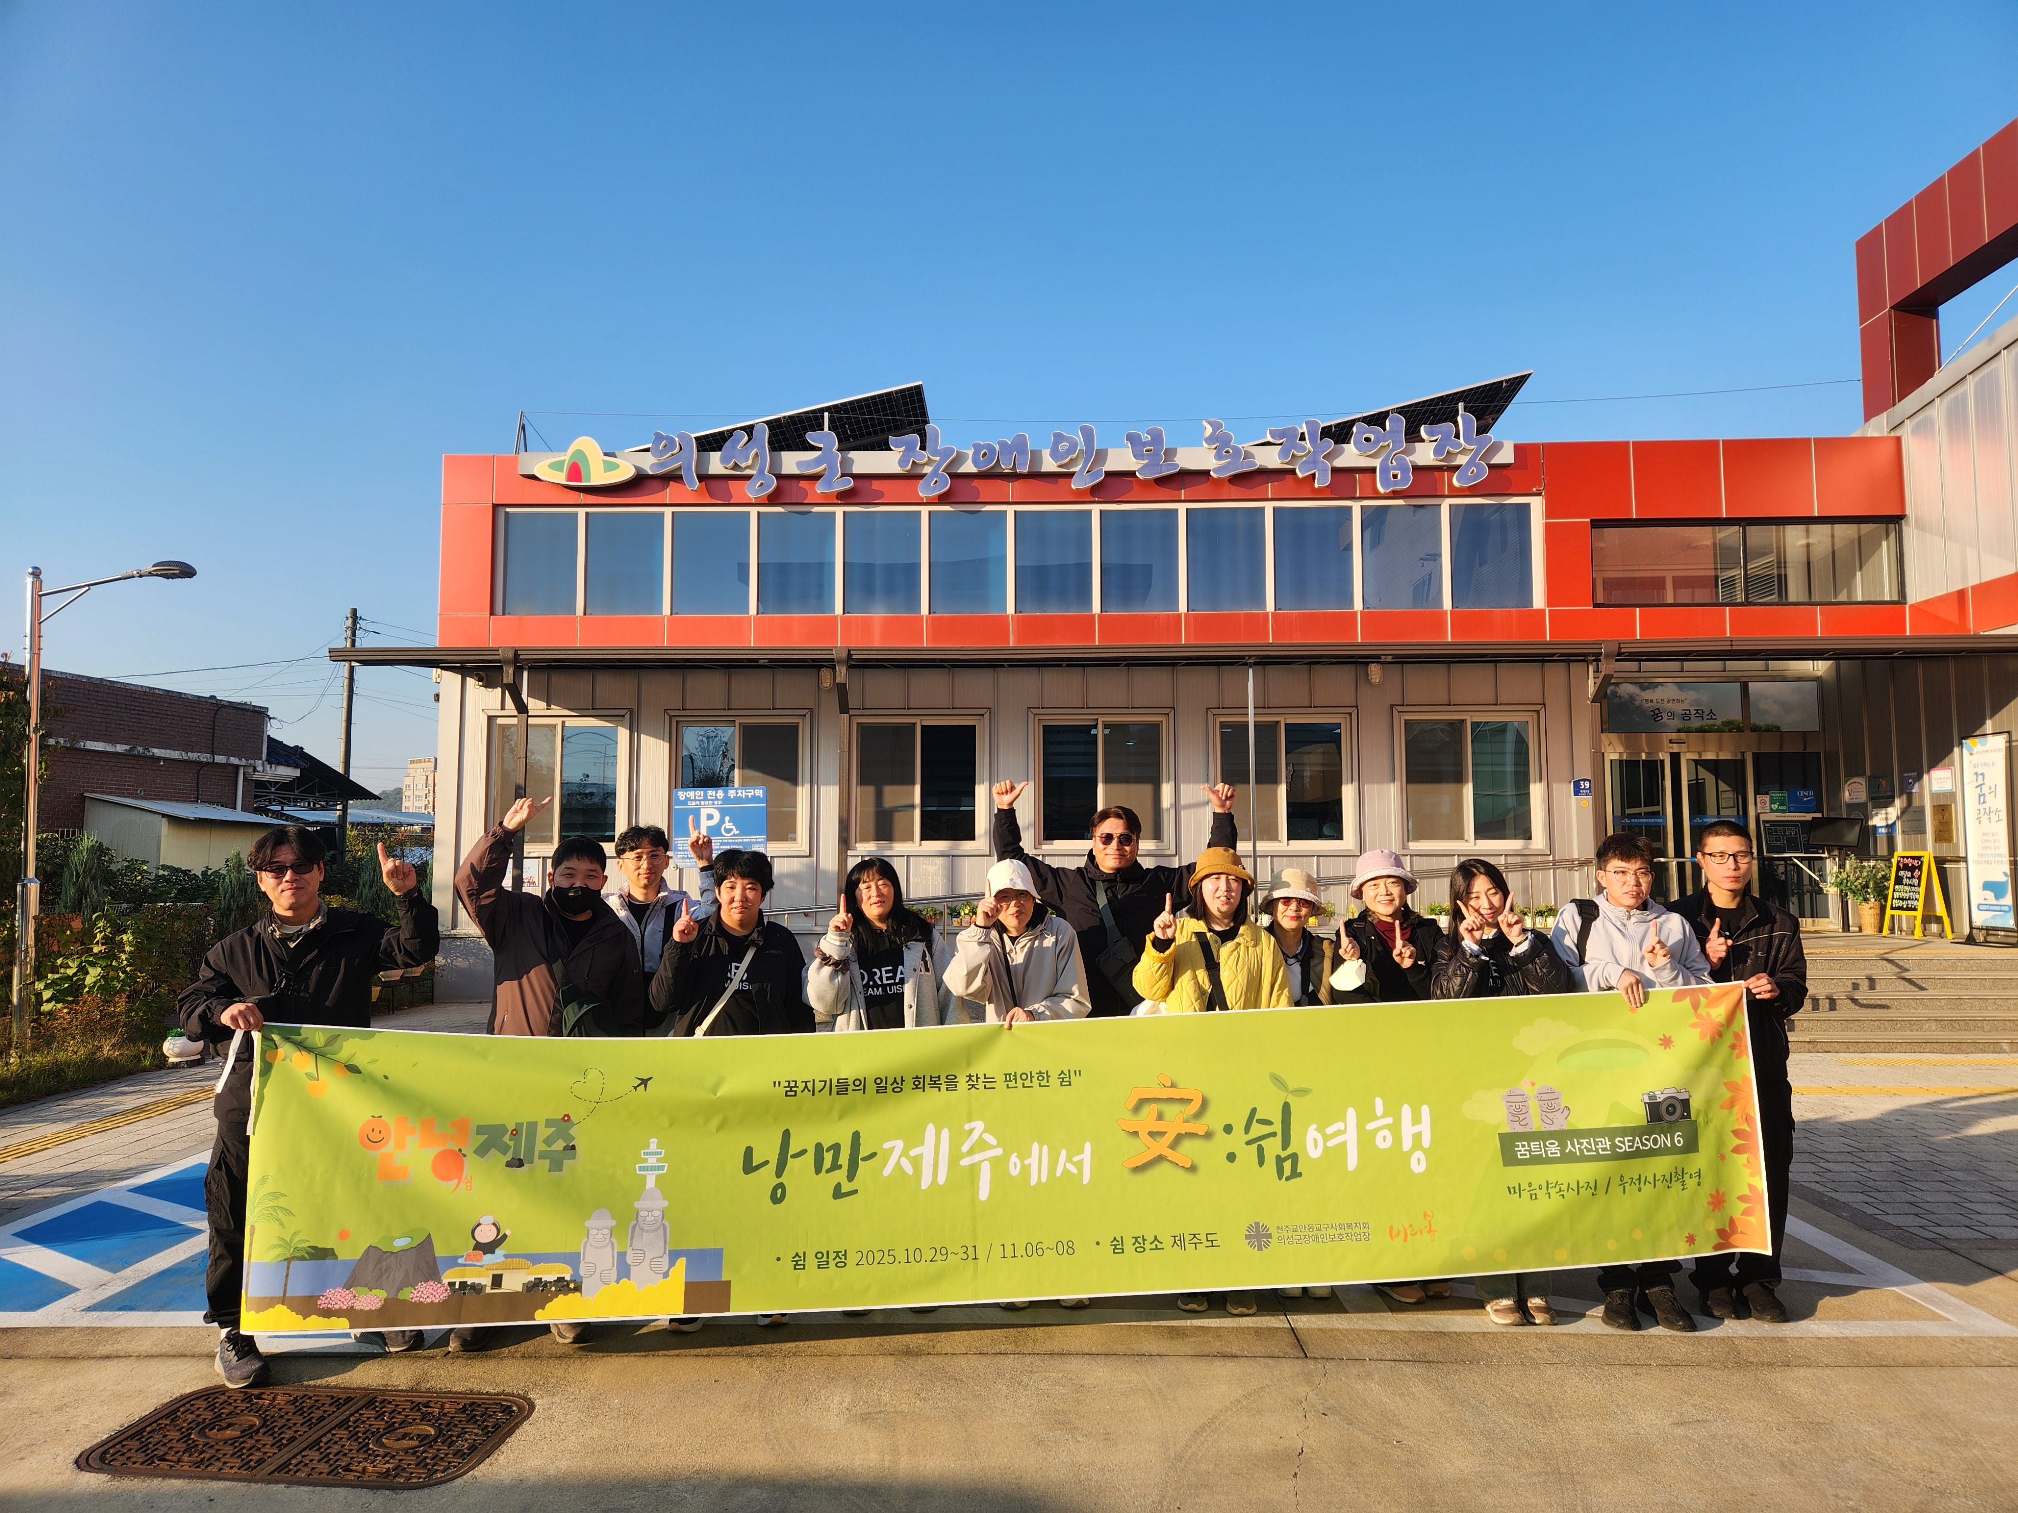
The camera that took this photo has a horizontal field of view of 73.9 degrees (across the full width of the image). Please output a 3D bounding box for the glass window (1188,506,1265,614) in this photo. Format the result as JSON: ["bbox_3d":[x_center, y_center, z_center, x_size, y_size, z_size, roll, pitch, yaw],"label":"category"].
[{"bbox_3d":[2.501,-2.284,15.470,0.904,1.218,0.130,0,-4,2],"label":"glass window"}]

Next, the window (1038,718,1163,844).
[{"bbox_3d":[1.045,0.278,15.335,1.422,1.445,0.130,0,-4,2],"label":"window"}]

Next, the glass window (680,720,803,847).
[{"bbox_3d":[-3.091,0.309,15.507,1.435,1.479,0.130,0,-4,2],"label":"glass window"}]

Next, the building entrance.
[{"bbox_3d":[8.349,1.001,15.914,2.577,2.112,0.200,0,-4,2],"label":"building entrance"}]

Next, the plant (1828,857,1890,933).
[{"bbox_3d":[9.781,1.602,15.391,0.660,0.869,0.620,0,-4,2],"label":"plant"}]

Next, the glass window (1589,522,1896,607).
[{"bbox_3d":[7.981,-2.089,14.504,3.242,0.882,0.100,0,-4,2],"label":"glass window"}]

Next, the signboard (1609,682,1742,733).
[{"bbox_3d":[7.931,-0.586,16.024,1.596,0.596,0.100,0,-4,2],"label":"signboard"}]

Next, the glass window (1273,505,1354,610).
[{"bbox_3d":[3.327,-2.181,14.662,0.846,1.137,0.100,0,-4,2],"label":"glass window"}]

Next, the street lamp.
[{"bbox_3d":[-6.981,0.399,10.324,1.320,3.850,0.250,0,-4,2],"label":"street lamp"}]

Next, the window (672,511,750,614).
[{"bbox_3d":[-3.357,-2.184,15.139,0.879,1.172,0.100,0,-4,2],"label":"window"}]

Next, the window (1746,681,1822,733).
[{"bbox_3d":[9.214,-0.584,15.973,0.844,0.594,0.100,0,-4,2],"label":"window"}]

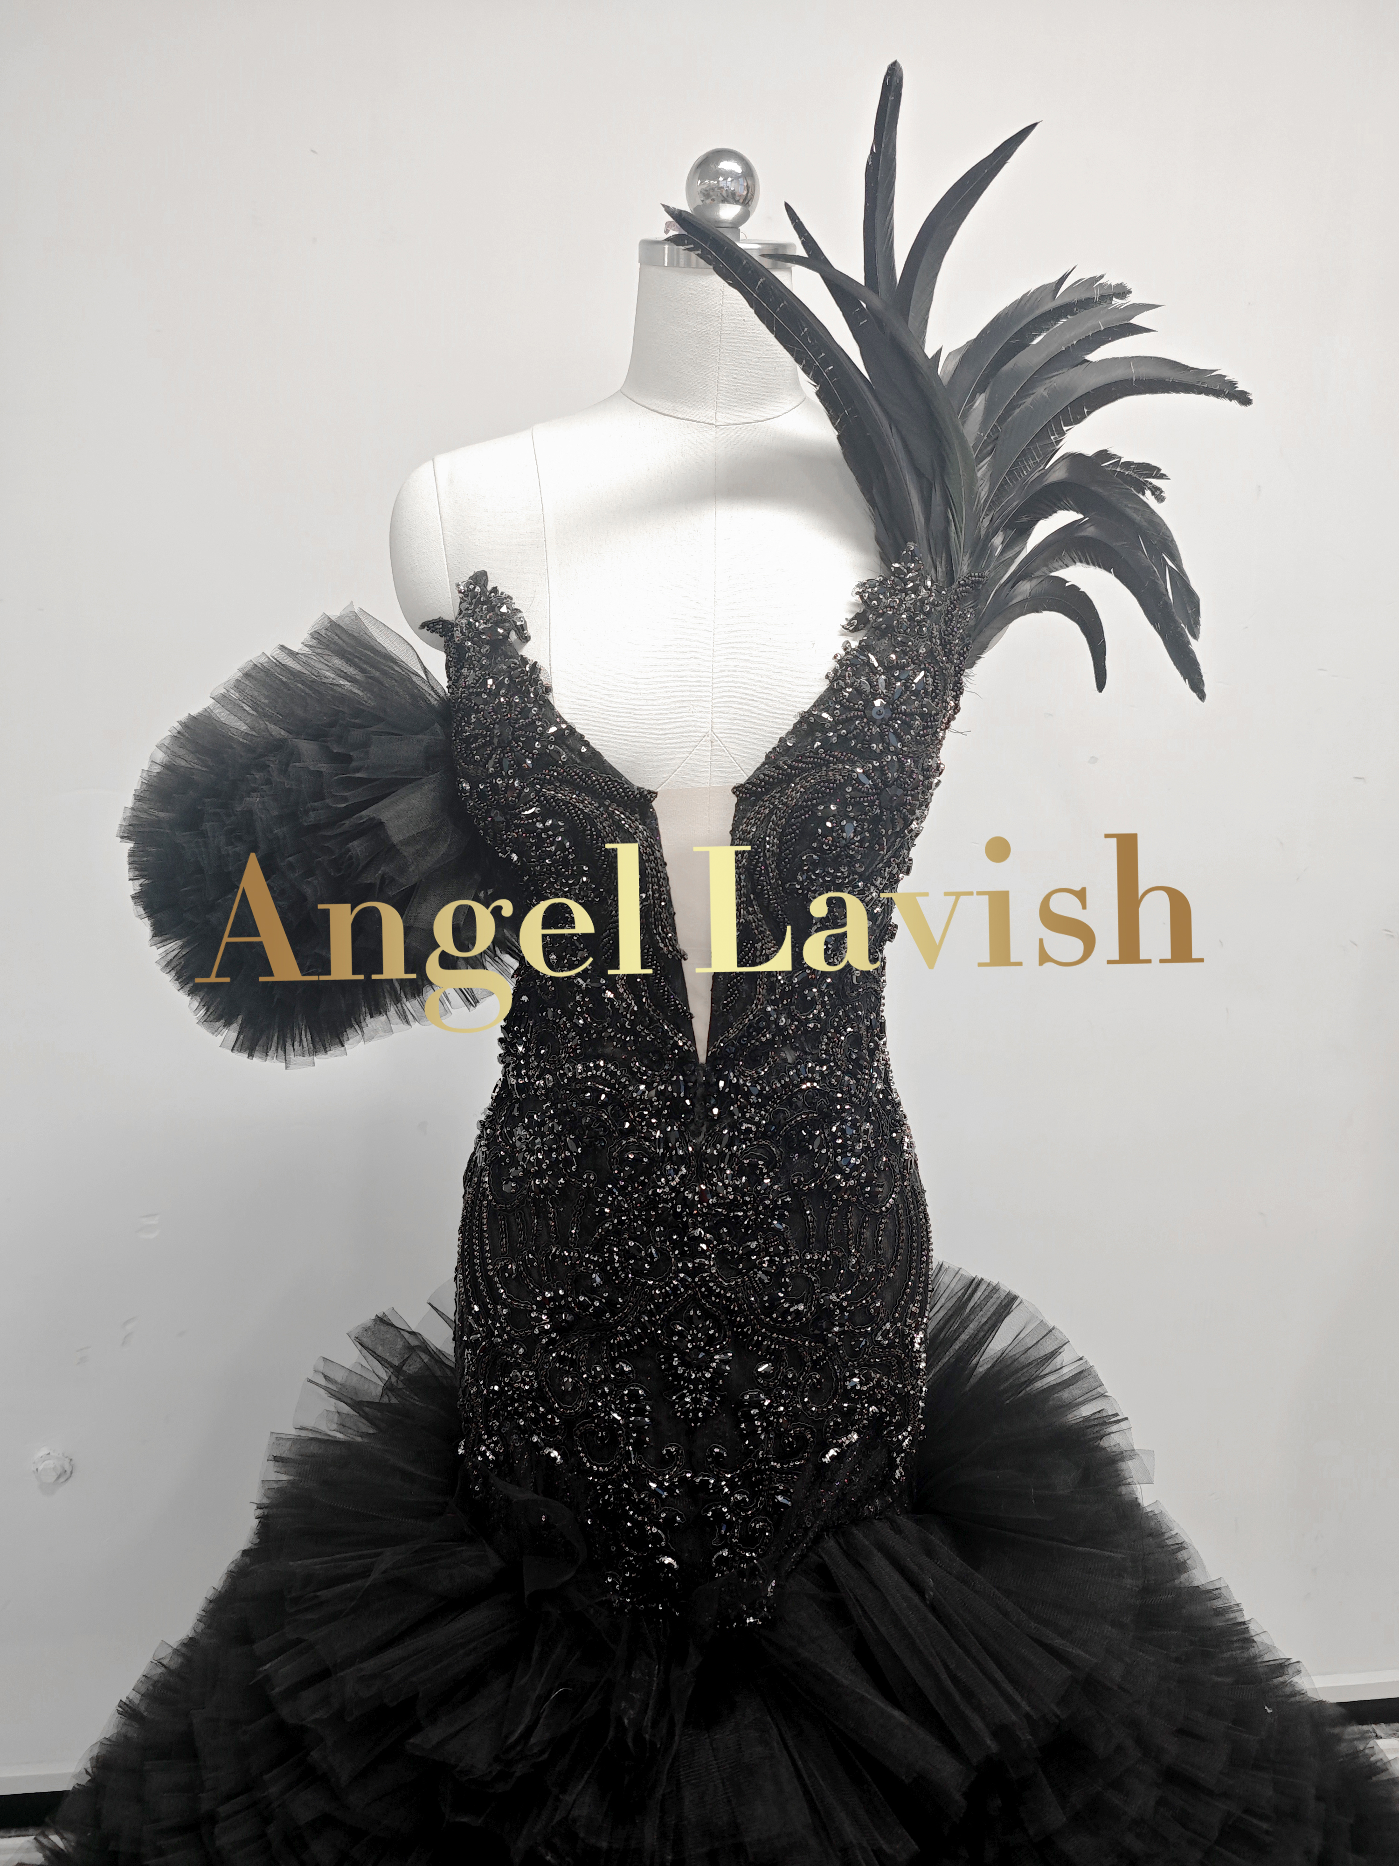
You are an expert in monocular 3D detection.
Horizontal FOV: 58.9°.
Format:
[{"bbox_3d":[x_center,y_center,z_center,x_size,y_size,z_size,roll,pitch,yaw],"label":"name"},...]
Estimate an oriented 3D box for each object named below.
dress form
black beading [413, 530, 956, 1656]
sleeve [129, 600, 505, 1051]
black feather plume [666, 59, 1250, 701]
[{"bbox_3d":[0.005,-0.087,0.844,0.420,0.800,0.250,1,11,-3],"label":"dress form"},{"bbox_3d":[-0.005,0.104,0.851,0.370,0.690,0.250,1,11,-3],"label":"black beading"},{"bbox_3d":[-0.266,-0.067,0.864,0.280,0.310,0.280,1,11,0],"label":"sleeve"},{"bbox_3d":[0.167,-0.348,0.802,0.378,0.380,0.200,1,13,0],"label":"black feather plume"}]

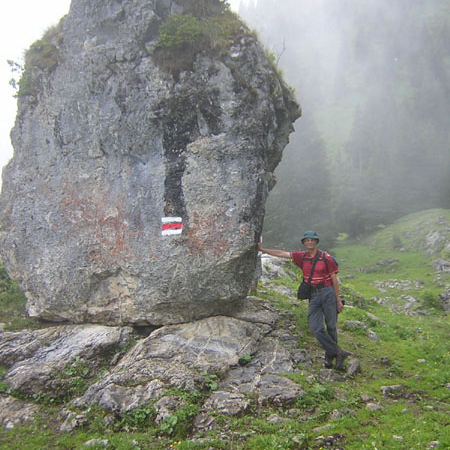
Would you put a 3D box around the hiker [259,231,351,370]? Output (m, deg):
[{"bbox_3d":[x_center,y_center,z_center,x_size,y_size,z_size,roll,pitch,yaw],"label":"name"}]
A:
[{"bbox_3d":[1.000,0.950,7.880,1.100,1.750,0.520,-1,-3,19],"label":"hiker"}]

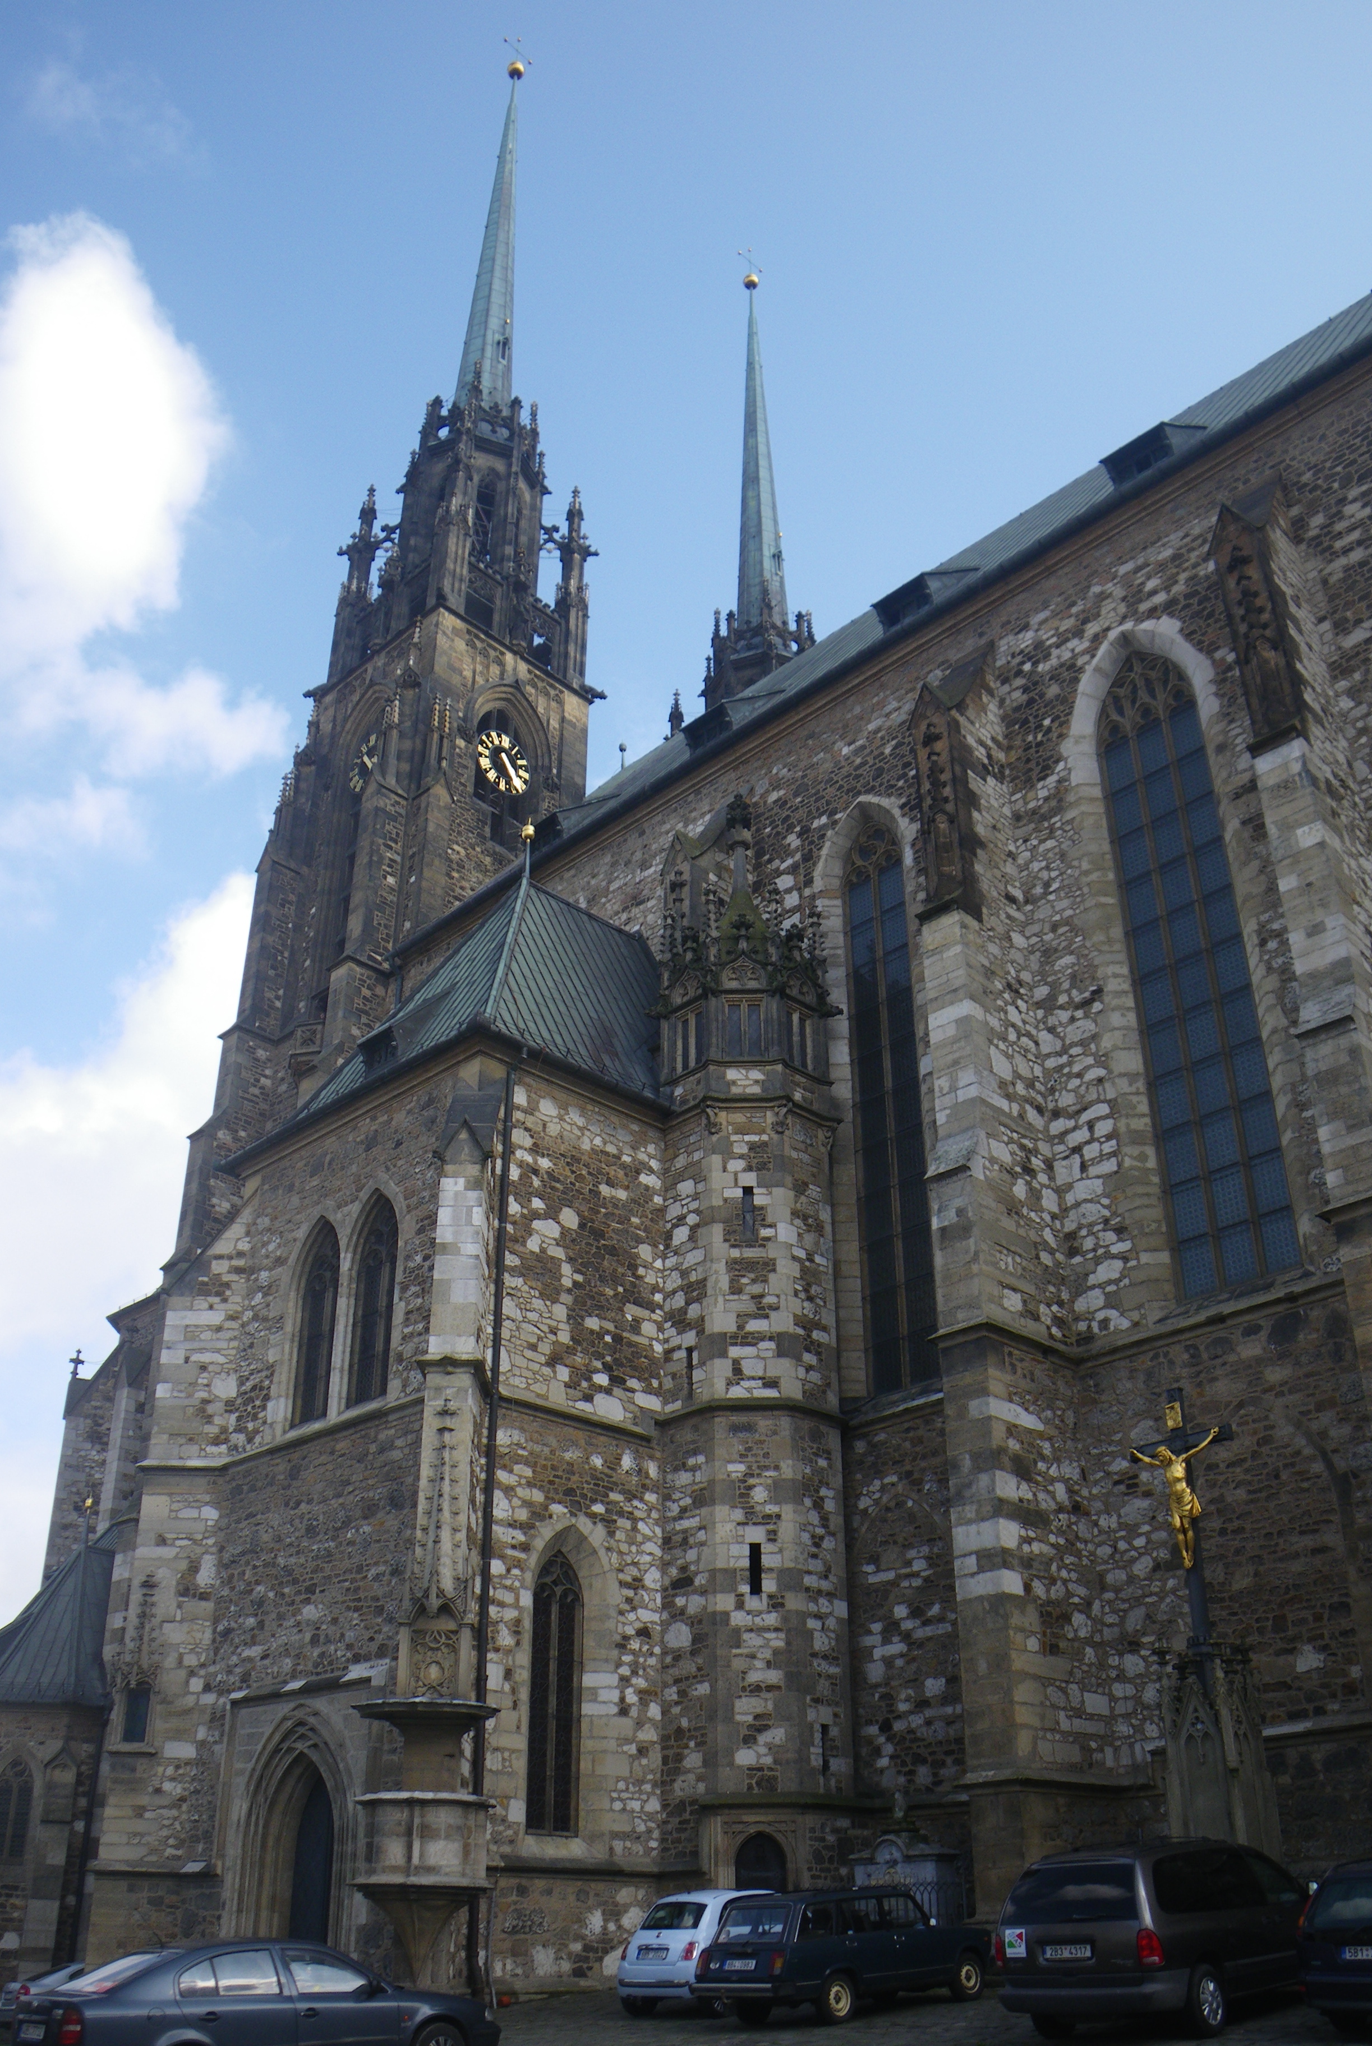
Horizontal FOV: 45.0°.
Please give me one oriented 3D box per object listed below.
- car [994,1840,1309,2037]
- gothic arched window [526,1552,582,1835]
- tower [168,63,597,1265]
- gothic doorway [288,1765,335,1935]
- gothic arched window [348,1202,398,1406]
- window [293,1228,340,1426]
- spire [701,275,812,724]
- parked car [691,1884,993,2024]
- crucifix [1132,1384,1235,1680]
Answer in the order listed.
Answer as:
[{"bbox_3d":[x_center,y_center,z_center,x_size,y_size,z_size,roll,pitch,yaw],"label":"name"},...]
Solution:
[{"bbox_3d":[5.570,10.020,18.270,1.950,1.750,4.900,-25,-35,36],"label":"car"},{"bbox_3d":[-2.280,11.835,29.407,0.400,4.650,1.250,-26,-38,38],"label":"gothic arched window"},{"bbox_3d":[-8.882,-11.119,60.540,10.500,81.500,10.500,-26,-38,38],"label":"tower"},{"bbox_3d":[-6.368,14.971,28.858,1.500,4.000,0.450,-26,-38,38],"label":"gothic doorway"},{"bbox_3d":[-6.158,5.452,33.406,1.650,4.300,0.400,-26,-38,38],"label":"gothic arched window"},{"bbox_3d":[-7.542,6.126,34.603,1.650,4.300,0.400,-26,-38,38],"label":"window"},{"bbox_3d":[3.733,-27.877,84.097,5.200,31.800,5.200,-26,-38,38],"label":"spire"},{"bbox_3d":[2.150,12.120,21.550,4.120,1.440,1.620,22,-36,-38],"label":"parked car"},{"bbox_3d":[7.268,7.231,23.899,1.700,4.150,0.400,-26,-38,38],"label":"crucifix"}]

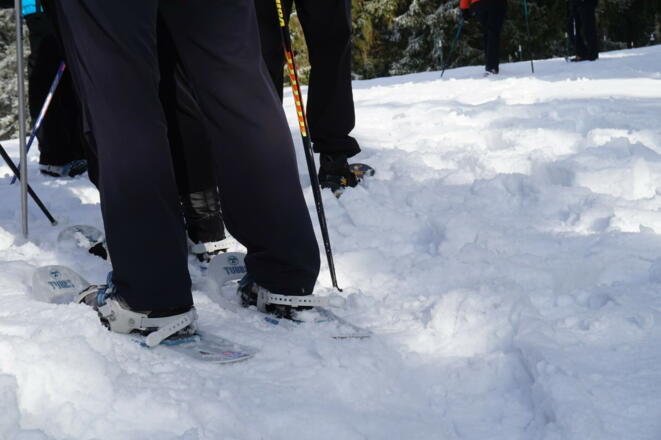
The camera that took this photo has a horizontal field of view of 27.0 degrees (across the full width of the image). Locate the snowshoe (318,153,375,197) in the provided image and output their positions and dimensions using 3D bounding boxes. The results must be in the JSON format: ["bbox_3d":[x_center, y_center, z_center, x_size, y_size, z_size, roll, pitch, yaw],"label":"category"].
[{"bbox_3d":[0.024,-0.160,5.390,0.210,0.140,0.600,4,16,22],"label":"snowshoe"}]

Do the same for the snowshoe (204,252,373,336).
[{"bbox_3d":[-0.112,0.172,3.375,0.210,0.140,0.600,-6,16,-34],"label":"snowshoe"}]

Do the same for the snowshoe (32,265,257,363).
[{"bbox_3d":[-0.429,0.199,3.136,0.600,0.140,0.210,16,15,27],"label":"snowshoe"}]

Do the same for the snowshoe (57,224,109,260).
[{"bbox_3d":[-0.584,0.096,3.971,0.210,0.140,0.600,-9,18,-43],"label":"snowshoe"}]

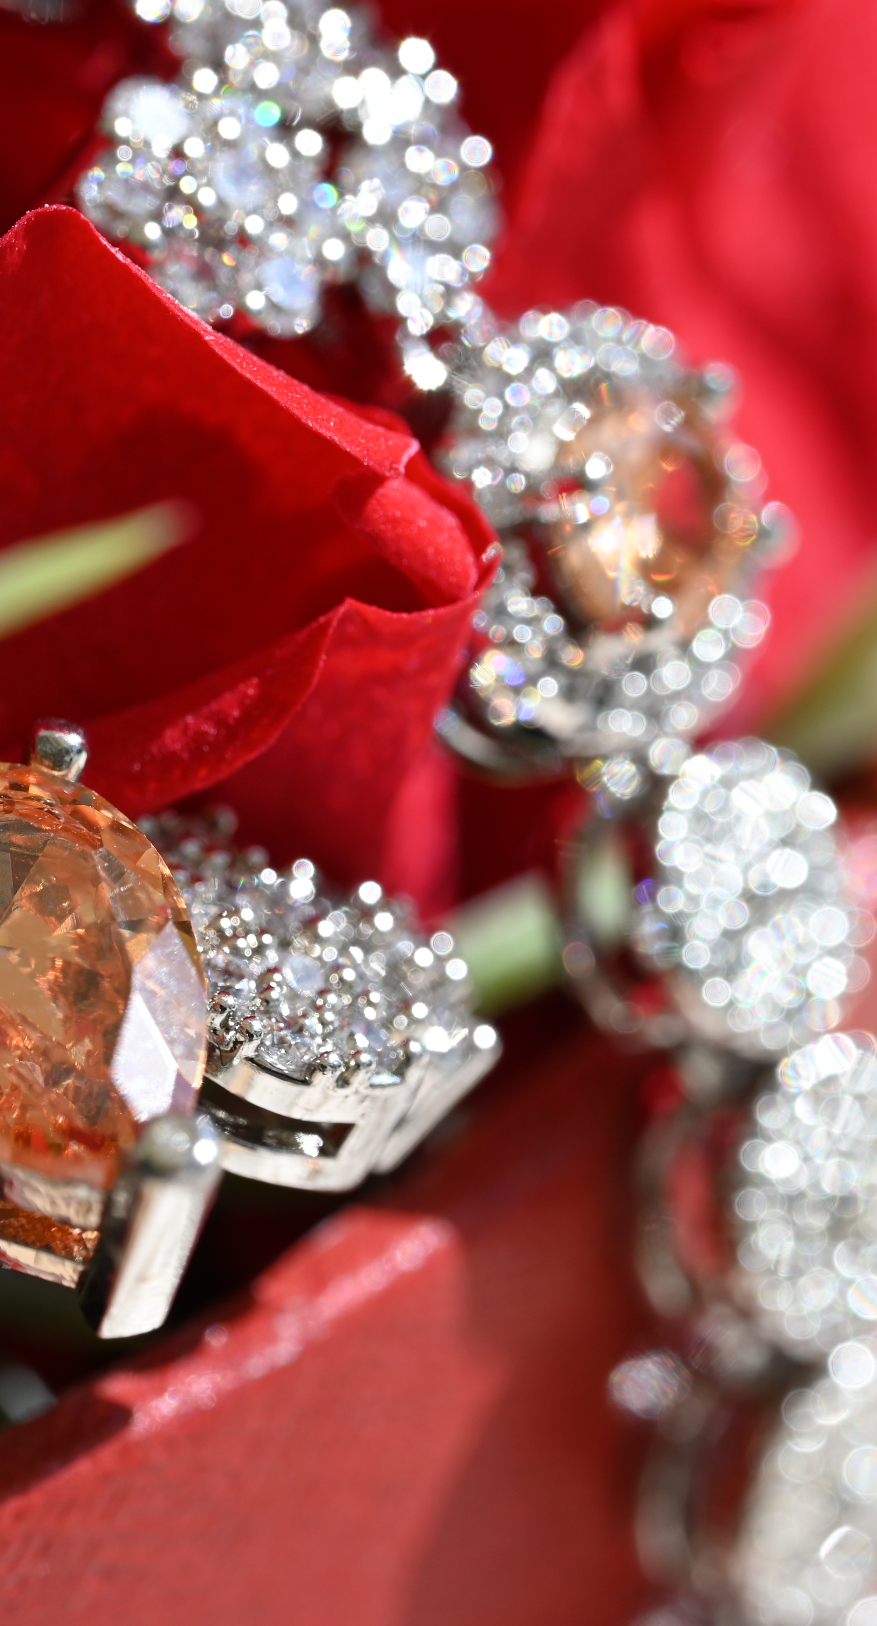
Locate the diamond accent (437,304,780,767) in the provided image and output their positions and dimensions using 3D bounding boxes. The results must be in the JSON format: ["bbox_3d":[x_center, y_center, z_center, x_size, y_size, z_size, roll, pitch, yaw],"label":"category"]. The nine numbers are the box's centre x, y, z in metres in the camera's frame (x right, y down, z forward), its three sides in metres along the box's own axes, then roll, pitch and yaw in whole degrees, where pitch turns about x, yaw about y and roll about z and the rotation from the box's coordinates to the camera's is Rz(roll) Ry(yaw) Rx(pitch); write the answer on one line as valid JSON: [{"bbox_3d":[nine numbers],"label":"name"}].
[{"bbox_3d":[0.004,-0.006,0.231,0.006,0.009,0.004,-18,-3,-40],"label":"diamond accent"}]

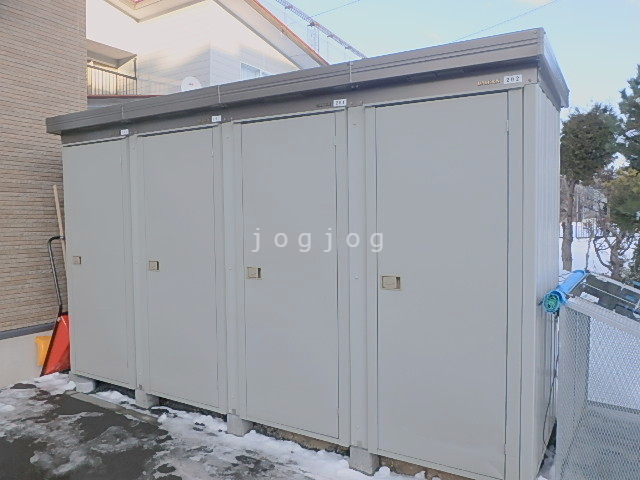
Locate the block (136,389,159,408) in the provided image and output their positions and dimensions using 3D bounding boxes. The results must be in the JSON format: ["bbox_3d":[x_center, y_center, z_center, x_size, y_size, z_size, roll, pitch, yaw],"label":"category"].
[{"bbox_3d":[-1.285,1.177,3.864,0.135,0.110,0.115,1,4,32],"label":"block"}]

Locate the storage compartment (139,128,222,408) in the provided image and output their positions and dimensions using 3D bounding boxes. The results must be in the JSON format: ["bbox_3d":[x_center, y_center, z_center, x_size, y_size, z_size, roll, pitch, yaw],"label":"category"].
[{"bbox_3d":[-0.753,0.189,3.832,0.795,1.845,0.720,1,4,32],"label":"storage compartment"}]

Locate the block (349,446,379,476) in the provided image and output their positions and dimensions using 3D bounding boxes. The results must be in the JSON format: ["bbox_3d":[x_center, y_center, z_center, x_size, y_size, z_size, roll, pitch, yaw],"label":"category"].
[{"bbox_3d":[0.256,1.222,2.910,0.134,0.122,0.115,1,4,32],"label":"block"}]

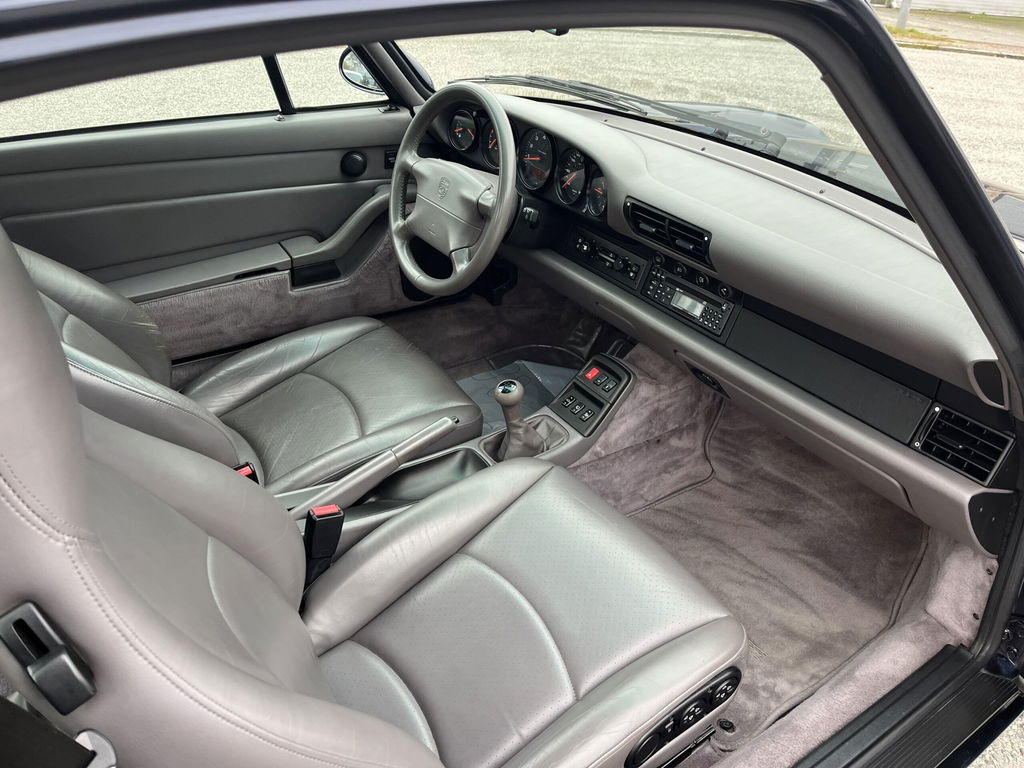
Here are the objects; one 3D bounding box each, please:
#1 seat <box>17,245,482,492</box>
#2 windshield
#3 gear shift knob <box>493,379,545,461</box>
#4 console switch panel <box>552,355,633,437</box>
[{"bbox_3d":[-0.523,-0.120,1.214,0.920,0.920,0.530,-18,38,-30],"label":"seat"},{"bbox_3d":[0.198,-0.437,1.107,0.740,0.200,1.260,22,12,-46],"label":"windshield"},{"bbox_3d":[0.005,0.054,1.283,0.095,0.165,0.080,-18,38,-30],"label":"gear shift knob"},{"bbox_3d":[0.146,0.019,1.359,0.134,0.030,0.102,-49,47,-4],"label":"console switch panel"}]

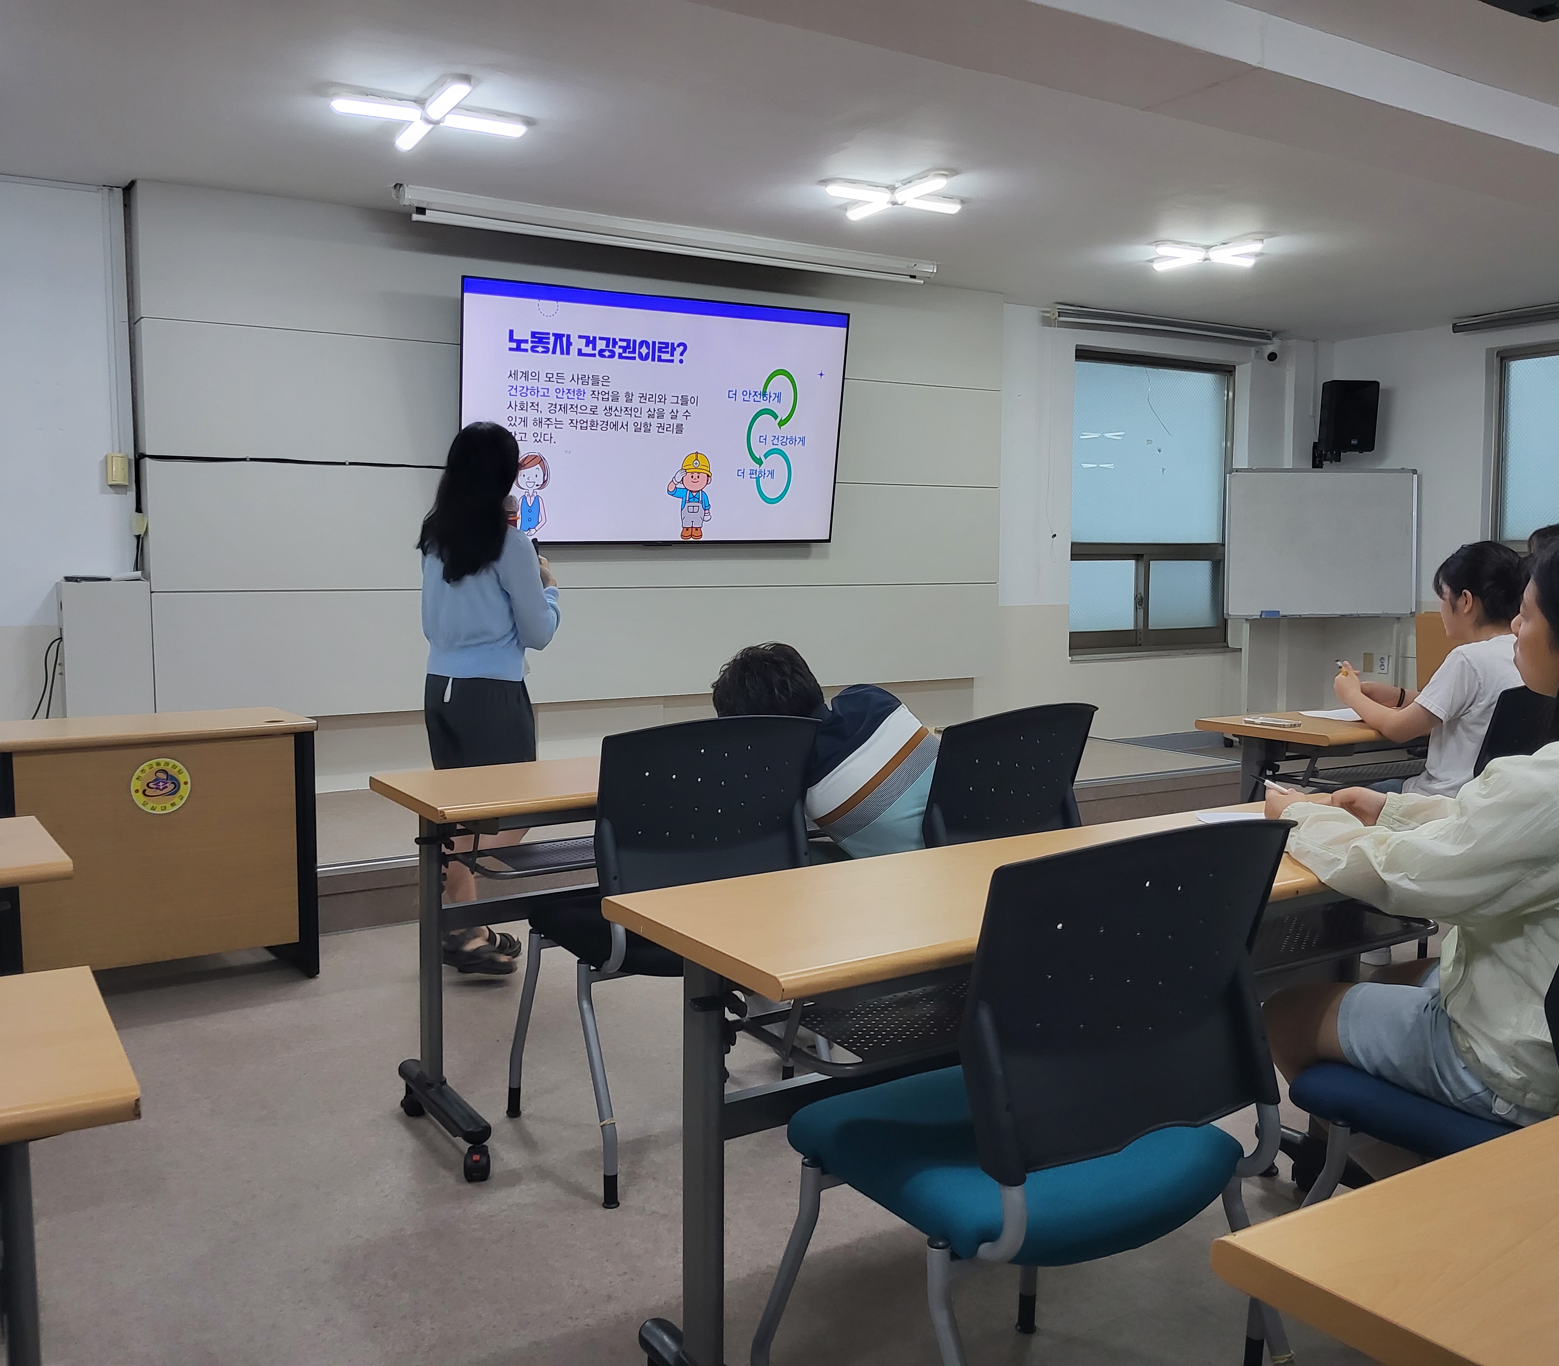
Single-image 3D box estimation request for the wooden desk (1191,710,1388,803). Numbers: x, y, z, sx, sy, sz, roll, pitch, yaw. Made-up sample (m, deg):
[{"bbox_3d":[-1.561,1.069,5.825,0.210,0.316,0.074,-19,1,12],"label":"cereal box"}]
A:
[{"bbox_3d":[1.963,0.452,4.209,1.500,0.725,0.450,-3,6,-32],"label":"wooden desk"}]

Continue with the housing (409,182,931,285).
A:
[{"bbox_3d":[-0.367,-1.827,5.710,2.480,0.115,0.090,-3,6,-32],"label":"housing"}]

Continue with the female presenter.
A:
[{"bbox_3d":[-0.850,0.046,3.944,0.430,1.579,0.350,4,6,38],"label":"female presenter"}]

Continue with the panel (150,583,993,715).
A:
[{"bbox_3d":[-0.617,-0.189,6.279,4.140,0.500,0.080,-3,6,-32],"label":"panel"}]

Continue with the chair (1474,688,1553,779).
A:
[{"bbox_3d":[1.818,0.422,3.638,0.500,0.885,0.540,-3,6,-32],"label":"chair"}]

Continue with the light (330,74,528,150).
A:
[{"bbox_3d":[-1.059,-1.726,4.166,0.610,0.070,0.640,-2,6,-26],"label":"light"}]

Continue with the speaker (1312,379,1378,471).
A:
[{"bbox_3d":[3.474,-1.606,8.370,0.280,0.450,0.270,0,11,-5],"label":"speaker"}]

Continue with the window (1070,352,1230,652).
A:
[{"bbox_3d":[2.275,-1.088,8.327,1.430,1.750,0.120,-3,6,-31],"label":"window"}]

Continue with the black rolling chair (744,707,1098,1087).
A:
[{"bbox_3d":[0.323,0.497,2.997,0.530,0.880,0.560,-4,7,-41],"label":"black rolling chair"}]

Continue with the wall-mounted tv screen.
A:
[{"bbox_3d":[-0.516,-1.171,6.137,1.885,1.080,0.060,-3,14,-31],"label":"wall-mounted tv screen"}]

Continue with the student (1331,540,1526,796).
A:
[{"bbox_3d":[1.775,0.241,3.774,0.470,1.255,0.660,-3,6,-35],"label":"student"}]

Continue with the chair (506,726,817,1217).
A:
[{"bbox_3d":[-0.238,0.496,2.802,0.500,0.885,0.540,-3,6,-32],"label":"chair"}]

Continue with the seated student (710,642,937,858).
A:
[{"bbox_3d":[0.211,0.421,3.169,0.510,1.000,0.880,-4,7,-39],"label":"seated student"}]

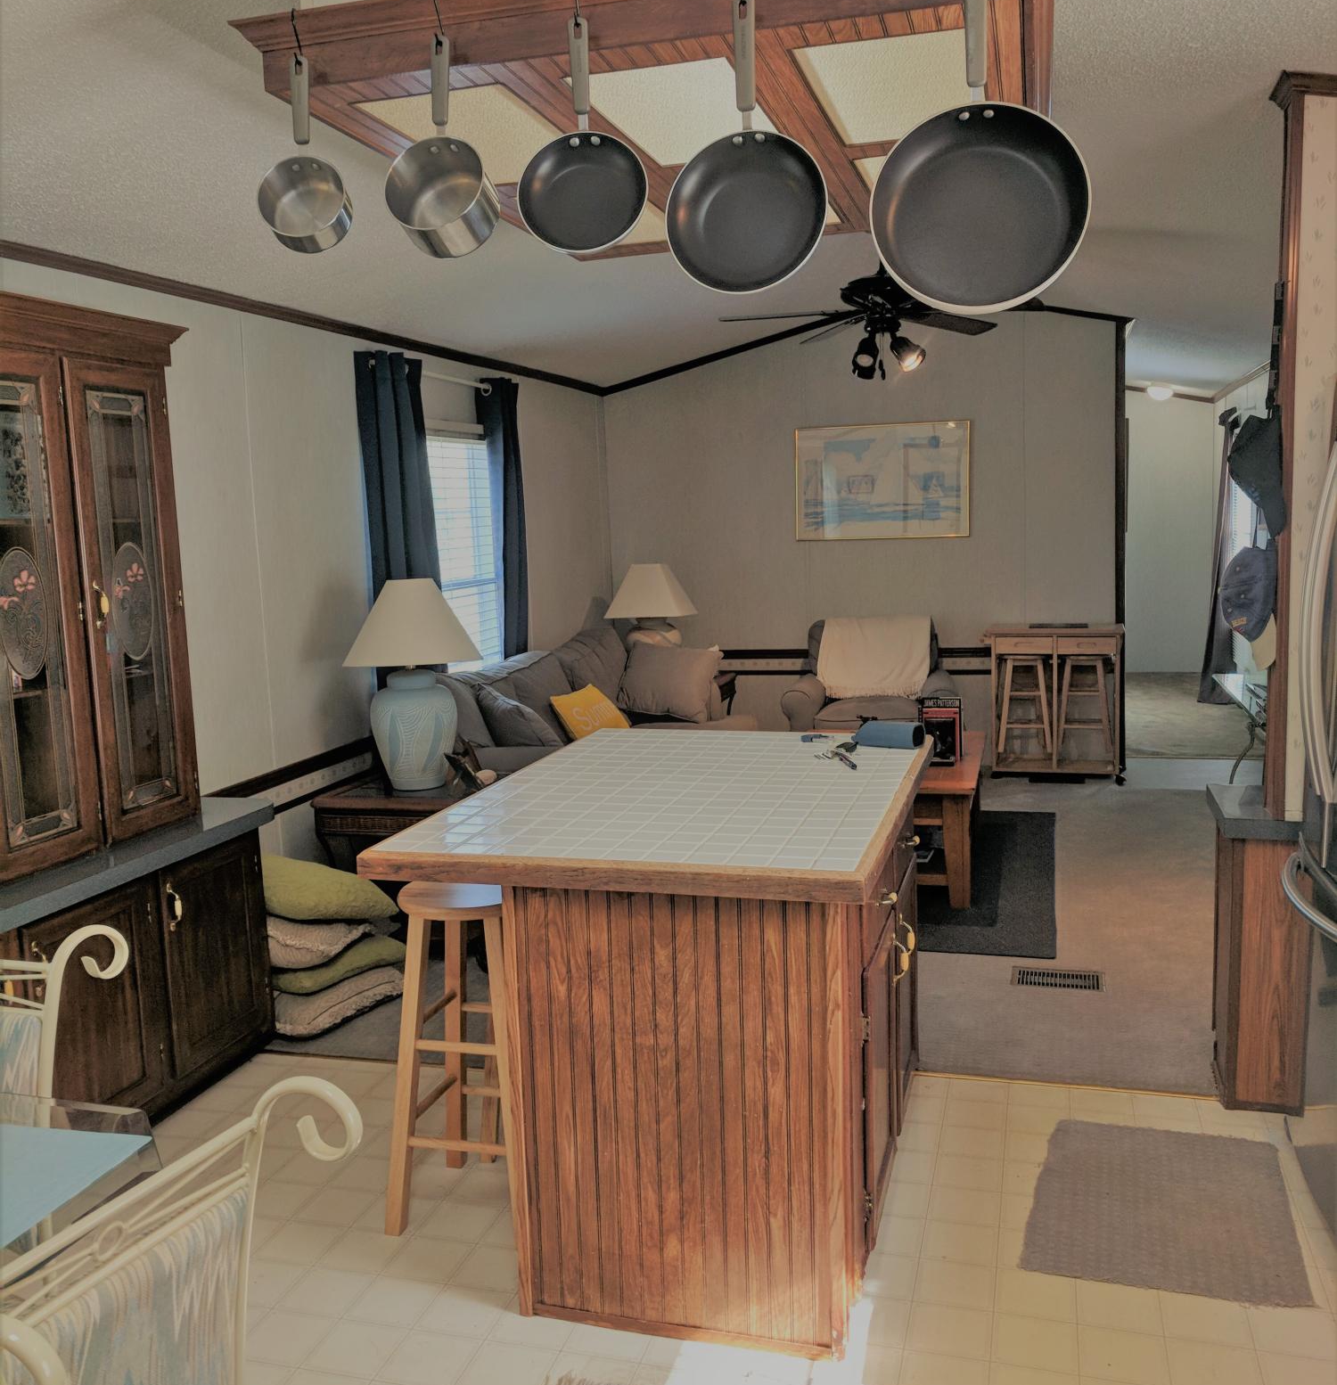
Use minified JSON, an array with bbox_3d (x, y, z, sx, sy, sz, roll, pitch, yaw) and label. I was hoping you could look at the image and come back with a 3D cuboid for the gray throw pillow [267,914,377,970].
[{"bbox_3d":[-1.154,0.747,4.213,0.430,0.140,0.430,3,9,28],"label":"gray throw pillow"}]

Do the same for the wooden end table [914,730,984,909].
[{"bbox_3d":[0.914,0.509,5.764,0.830,0.470,1.260,0,8,15],"label":"wooden end table"}]

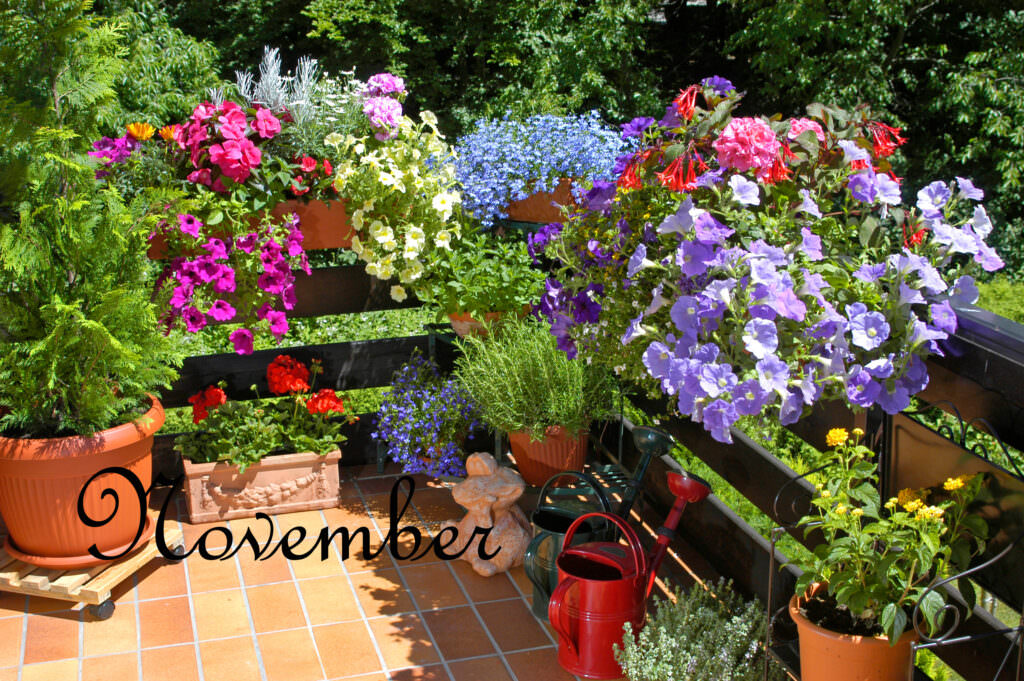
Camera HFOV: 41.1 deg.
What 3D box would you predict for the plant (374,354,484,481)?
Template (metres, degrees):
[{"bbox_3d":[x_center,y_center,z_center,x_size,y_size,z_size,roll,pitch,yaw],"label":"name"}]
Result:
[{"bbox_3d":[-0.240,0.190,3.825,0.290,0.310,0.280,-2,15,-4],"label":"plant"}]

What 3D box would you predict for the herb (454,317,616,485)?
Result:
[{"bbox_3d":[0.067,0.162,3.683,0.420,0.440,0.380,0,15,1],"label":"herb"}]

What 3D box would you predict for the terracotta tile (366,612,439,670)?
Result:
[{"bbox_3d":[-0.239,0.668,3.011,0.116,0.012,0.241,-5,16,-15],"label":"terracotta tile"}]

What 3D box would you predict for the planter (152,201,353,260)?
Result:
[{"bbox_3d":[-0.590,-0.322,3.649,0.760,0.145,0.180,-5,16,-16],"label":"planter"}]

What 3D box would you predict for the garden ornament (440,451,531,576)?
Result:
[{"bbox_3d":[-0.072,0.406,3.400,0.215,0.290,0.205,6,17,23],"label":"garden ornament"}]

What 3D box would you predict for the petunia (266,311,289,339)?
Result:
[{"bbox_3d":[-0.633,-0.041,3.680,0.054,0.072,0.048,-8,16,-24],"label":"petunia"}]

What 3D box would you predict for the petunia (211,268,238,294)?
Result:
[{"bbox_3d":[-0.760,-0.159,3.611,0.057,0.068,0.048,-8,17,-26],"label":"petunia"}]

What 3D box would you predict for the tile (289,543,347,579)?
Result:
[{"bbox_3d":[-0.498,0.553,3.447,0.115,0.012,0.240,-5,16,-15],"label":"tile"}]

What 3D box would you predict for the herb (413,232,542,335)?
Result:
[{"bbox_3d":[-0.081,-0.124,3.727,0.330,0.295,0.310,0,15,0],"label":"herb"}]

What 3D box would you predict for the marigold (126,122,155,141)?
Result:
[{"bbox_3d":[-0.966,-0.543,3.545,0.072,0.045,0.068,-5,16,-15],"label":"marigold"}]

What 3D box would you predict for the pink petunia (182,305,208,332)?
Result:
[{"bbox_3d":[-0.819,-0.058,3.525,0.064,0.066,0.045,-5,7,-17],"label":"pink petunia"}]

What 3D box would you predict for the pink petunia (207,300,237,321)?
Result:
[{"bbox_3d":[-0.756,-0.081,3.537,0.070,0.058,0.045,-7,18,-24],"label":"pink petunia"}]

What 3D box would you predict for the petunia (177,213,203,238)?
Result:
[{"bbox_3d":[-0.814,-0.292,3.441,0.064,0.064,0.045,-4,15,-13],"label":"petunia"}]

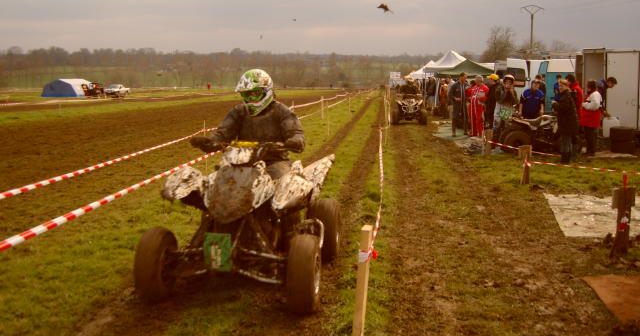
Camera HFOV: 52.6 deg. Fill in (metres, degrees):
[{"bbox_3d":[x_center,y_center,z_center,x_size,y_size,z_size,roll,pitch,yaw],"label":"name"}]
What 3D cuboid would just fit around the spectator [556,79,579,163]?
[{"bbox_3d":[4.796,-0.923,12.535,0.350,1.620,0.480,0,7,3],"label":"spectator"}]

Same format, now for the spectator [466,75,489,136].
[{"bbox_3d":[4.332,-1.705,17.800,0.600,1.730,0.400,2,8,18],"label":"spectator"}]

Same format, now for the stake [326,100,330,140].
[{"bbox_3d":[0.244,-1.401,18.500,0.045,1.060,0.045,-1,7,-6],"label":"stake"}]

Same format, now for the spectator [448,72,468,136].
[{"bbox_3d":[3.788,-1.723,17.700,0.560,1.770,0.420,-4,9,-27],"label":"spectator"}]

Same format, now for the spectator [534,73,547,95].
[{"bbox_3d":[5.603,-1.494,16.544,0.500,1.750,0.340,1,7,11],"label":"spectator"}]

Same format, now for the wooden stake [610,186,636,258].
[{"bbox_3d":[2.605,0.463,5.550,0.200,0.610,0.140,2,8,18],"label":"wooden stake"}]

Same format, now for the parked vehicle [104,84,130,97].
[{"bbox_3d":[-26.200,-9.979,83.408,1.720,1.660,4.600,1,7,10],"label":"parked vehicle"}]

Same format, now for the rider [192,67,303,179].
[{"bbox_3d":[-0.520,-0.153,5.071,0.850,1.240,0.800,1,7,8],"label":"rider"}]

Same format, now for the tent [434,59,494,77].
[{"bbox_3d":[7.250,-4.132,33.043,3.000,2.800,3.000,1,7,6],"label":"tent"}]

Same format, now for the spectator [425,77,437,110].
[{"bbox_3d":[5.550,-3.742,32.500,0.420,1.720,0.550,8,11,44],"label":"spectator"}]

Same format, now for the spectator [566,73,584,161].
[{"bbox_3d":[5.270,-1.046,13.400,0.420,1.750,0.550,4,8,25],"label":"spectator"}]

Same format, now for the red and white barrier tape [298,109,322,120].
[{"bbox_3d":[-0.174,-1.250,14.744,0.050,0.120,4.600,1,7,6],"label":"red and white barrier tape"}]

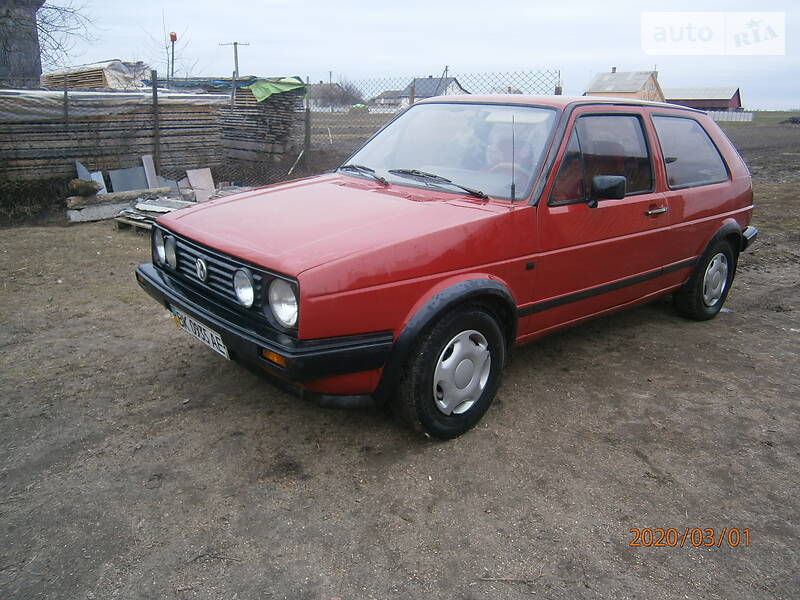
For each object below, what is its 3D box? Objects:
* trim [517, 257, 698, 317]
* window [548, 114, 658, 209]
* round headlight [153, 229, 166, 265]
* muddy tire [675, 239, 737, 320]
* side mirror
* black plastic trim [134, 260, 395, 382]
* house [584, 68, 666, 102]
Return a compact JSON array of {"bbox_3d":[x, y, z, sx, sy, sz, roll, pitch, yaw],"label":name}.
[{"bbox_3d":[1.153,-0.094,3.105,1.730,0.050,0.025,-12,22,-39],"label":"trim"},{"bbox_3d":[0.978,-0.701,2.921,0.970,0.425,0.040,-13,4,-39],"label":"window"},{"bbox_3d":[-1.112,-0.252,2.822,0.080,0.178,0.178,-13,22,-40],"label":"round headlight"},{"bbox_3d":[2.096,-0.152,4.118,0.576,0.576,0.180,-13,23,-39],"label":"muddy tire"},{"bbox_3d":[0.899,-0.475,2.630,0.085,0.125,0.170,-13,22,-40],"label":"side mirror"},{"bbox_3d":[-0.715,0.016,2.512,0.410,0.155,1.610,-13,22,-40],"label":"black plastic trim"},{"bbox_3d":[29.185,-26.466,78.675,7.284,6.437,7.750,-15,24,-42],"label":"house"}]

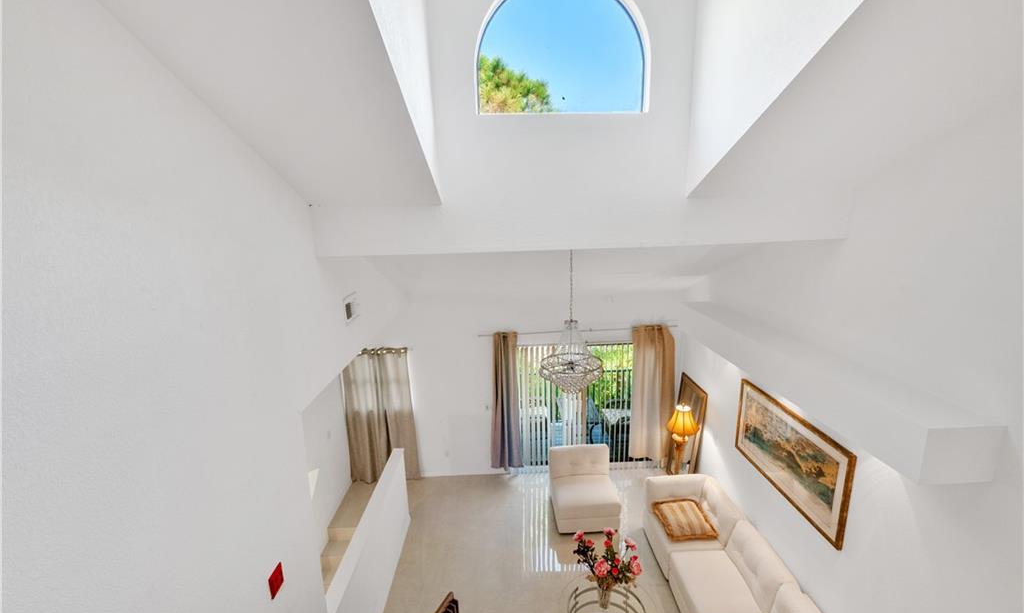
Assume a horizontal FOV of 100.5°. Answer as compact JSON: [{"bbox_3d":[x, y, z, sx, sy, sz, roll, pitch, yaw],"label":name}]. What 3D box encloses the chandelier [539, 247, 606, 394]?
[{"bbox_3d":[0.539,0.134,3.839,0.604,1.411,0.604,-2,12,-1],"label":"chandelier"}]

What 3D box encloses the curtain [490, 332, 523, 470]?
[{"bbox_3d":[-0.094,1.460,6.475,0.496,2.245,0.113,-2,12,-1],"label":"curtain"}]

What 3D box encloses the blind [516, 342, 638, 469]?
[{"bbox_3d":[1.120,1.590,6.647,2.317,2.116,0.109,-2,12,-1],"label":"blind"}]

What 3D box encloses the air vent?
[{"bbox_3d":[-1.394,0.011,3.746,0.024,0.230,0.371,-2,12,-1],"label":"air vent"}]

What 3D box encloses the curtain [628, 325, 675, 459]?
[{"bbox_3d":[2.159,1.402,6.535,0.717,2.277,0.113,-2,12,-1],"label":"curtain"}]

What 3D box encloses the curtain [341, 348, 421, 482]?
[{"bbox_3d":[-1.994,1.676,6.460,1.052,2.180,0.113,-2,12,-1],"label":"curtain"}]

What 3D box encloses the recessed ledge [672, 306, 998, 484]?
[{"bbox_3d":[2.745,0.532,4.518,0.500,0.399,3.812,-2,12,-1],"label":"recessed ledge"}]

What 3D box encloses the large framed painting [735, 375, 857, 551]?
[{"bbox_3d":[2.998,1.604,4.730,0.048,0.967,1.789,-2,12,-1],"label":"large framed painting"}]

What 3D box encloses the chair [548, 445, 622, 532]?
[{"bbox_3d":[0.975,2.447,5.768,0.818,0.814,0.782,-2,12,-1],"label":"chair"}]

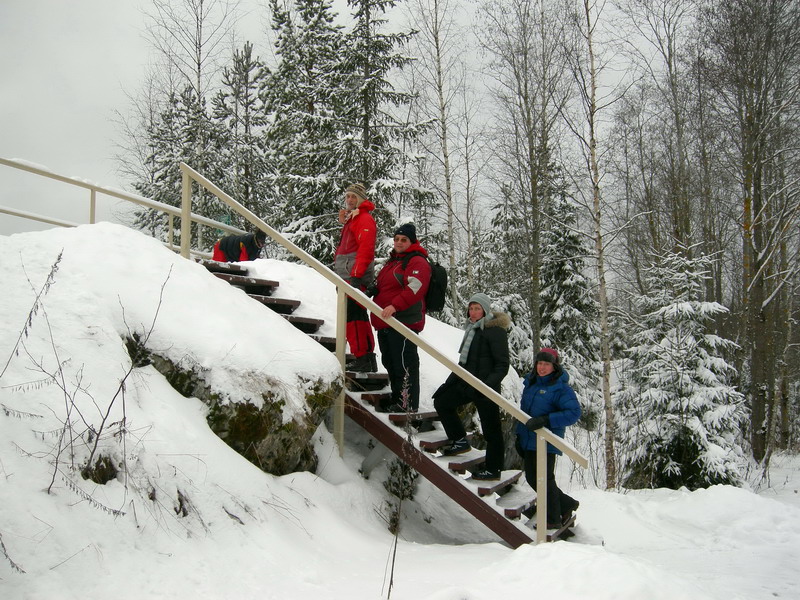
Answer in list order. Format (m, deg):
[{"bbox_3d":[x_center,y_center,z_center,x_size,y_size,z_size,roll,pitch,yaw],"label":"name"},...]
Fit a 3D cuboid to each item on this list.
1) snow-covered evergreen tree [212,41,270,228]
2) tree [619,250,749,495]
[{"bbox_3d":[-3.162,-2.752,16.811,1.450,5.150,1.450,0,-5,0],"label":"snow-covered evergreen tree"},{"bbox_3d":[3.960,0.952,11.662,1.870,3.440,1.870,0,-5,0],"label":"tree"}]

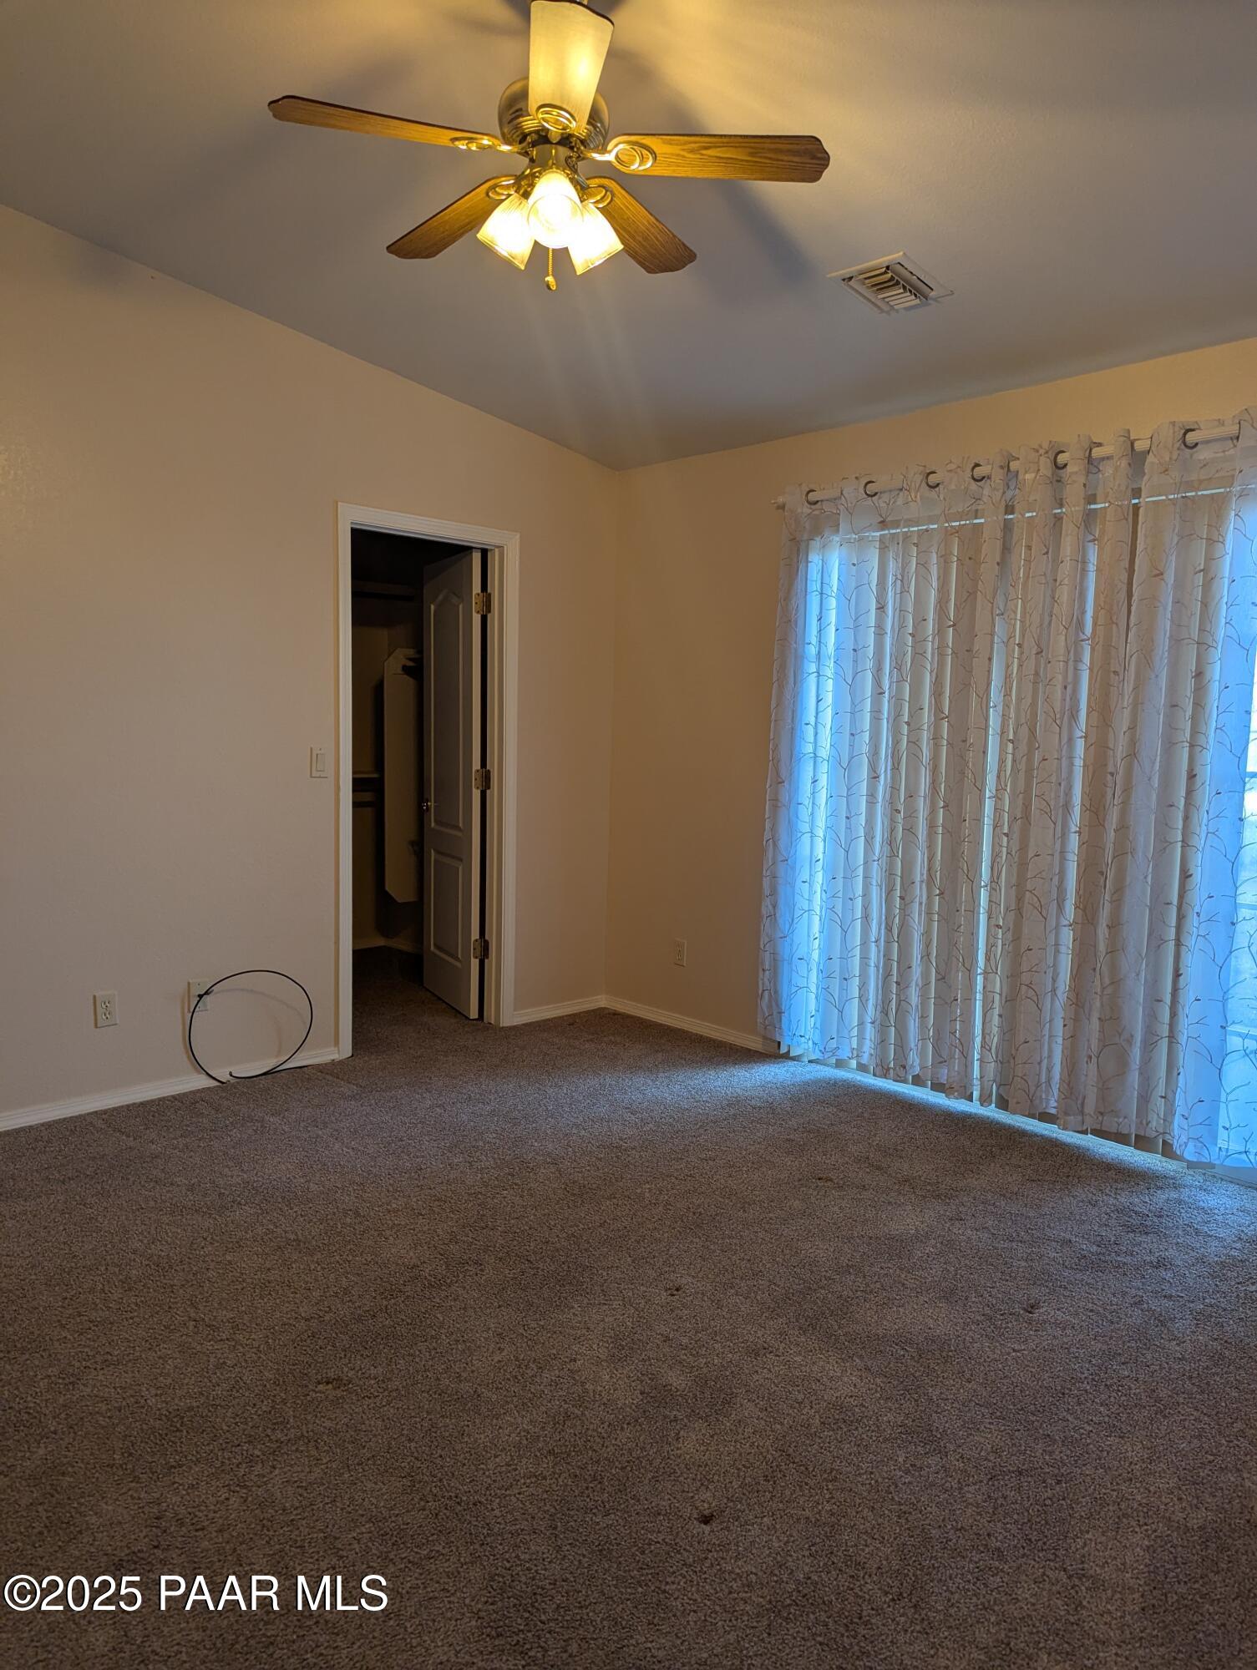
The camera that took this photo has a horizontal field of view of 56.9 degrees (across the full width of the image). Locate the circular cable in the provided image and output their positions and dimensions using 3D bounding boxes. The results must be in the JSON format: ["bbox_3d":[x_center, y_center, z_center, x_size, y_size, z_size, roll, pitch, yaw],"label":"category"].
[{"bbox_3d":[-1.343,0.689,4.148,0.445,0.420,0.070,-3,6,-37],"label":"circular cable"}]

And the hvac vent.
[{"bbox_3d":[0.746,-1.543,3.272,0.270,0.025,0.245,7,0,-45],"label":"hvac vent"}]

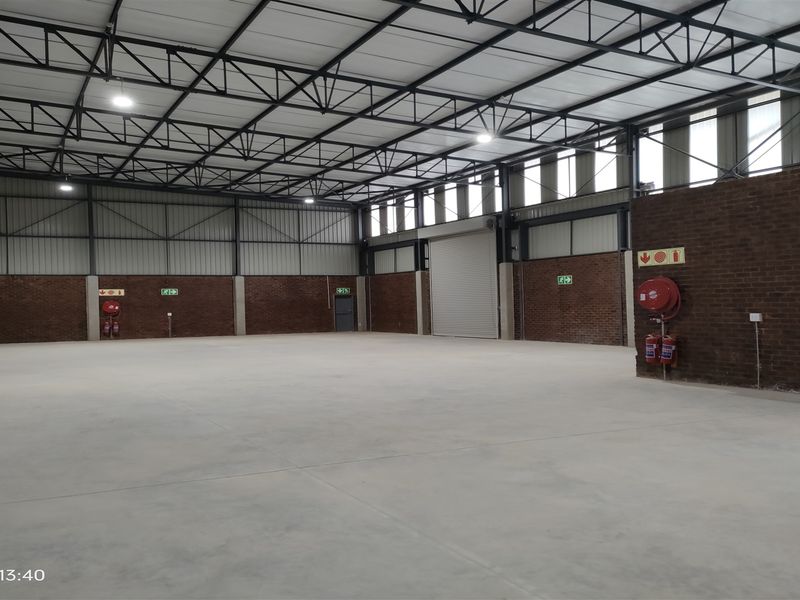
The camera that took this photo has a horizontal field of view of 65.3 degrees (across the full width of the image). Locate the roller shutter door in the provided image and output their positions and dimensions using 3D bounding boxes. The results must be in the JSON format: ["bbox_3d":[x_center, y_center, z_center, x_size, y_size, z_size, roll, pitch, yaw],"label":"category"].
[{"bbox_3d":[2.764,-0.602,28.000,0.150,4.450,4.500,-1,0,-33],"label":"roller shutter door"}]

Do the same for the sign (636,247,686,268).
[{"bbox_3d":[4.938,-0.795,11.800,0.015,0.290,0.940,-1,0,-33],"label":"sign"}]

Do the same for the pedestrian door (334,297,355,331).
[{"bbox_3d":[-3.158,0.805,35.800,1.000,2.050,0.100,-1,0,-28],"label":"pedestrian door"}]

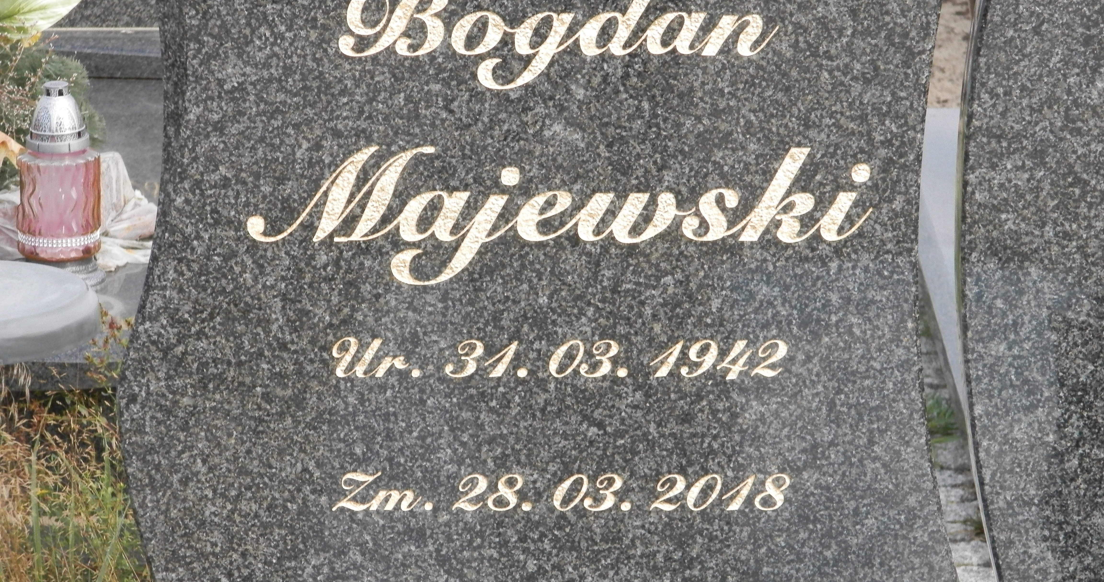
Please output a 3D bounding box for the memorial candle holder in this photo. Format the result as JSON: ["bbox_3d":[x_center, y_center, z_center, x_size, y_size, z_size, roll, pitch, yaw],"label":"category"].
[{"bbox_3d":[-0.592,-0.132,5.050,0.109,0.238,0.109,0,15,0],"label":"memorial candle holder"}]

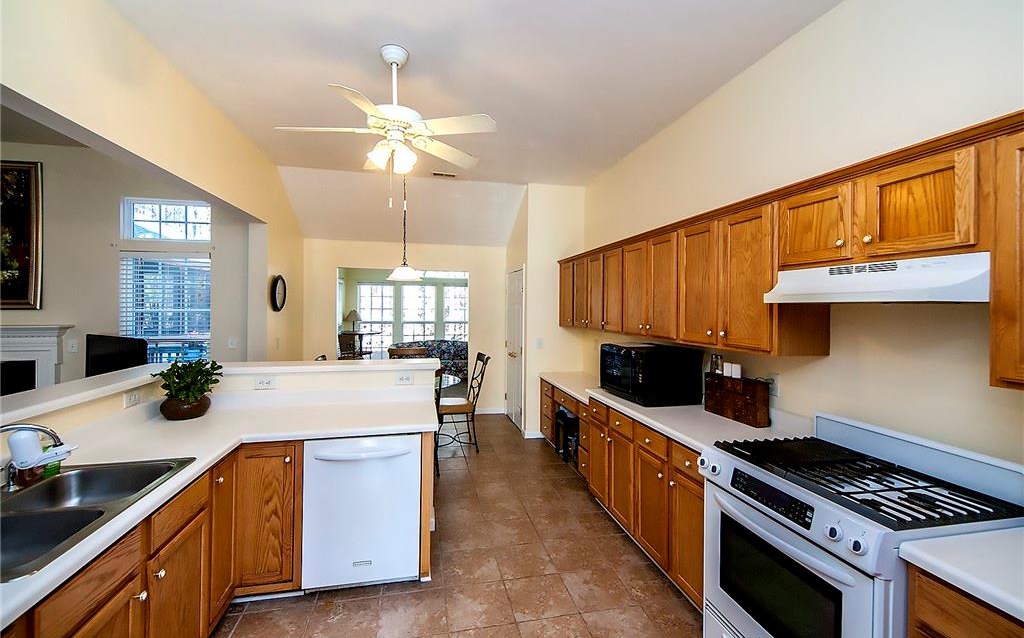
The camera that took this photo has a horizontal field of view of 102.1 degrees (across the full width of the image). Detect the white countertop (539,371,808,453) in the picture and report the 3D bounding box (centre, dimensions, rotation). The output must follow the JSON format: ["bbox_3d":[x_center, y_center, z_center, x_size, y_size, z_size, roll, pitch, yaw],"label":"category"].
[{"bbox_3d":[0.908,0.687,3.547,0.661,0.191,3.160,1,1,-13],"label":"white countertop"}]

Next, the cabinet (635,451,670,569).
[{"bbox_3d":[1.097,1.114,2.537,0.565,0.590,0.345,1,1,-13],"label":"cabinet"}]

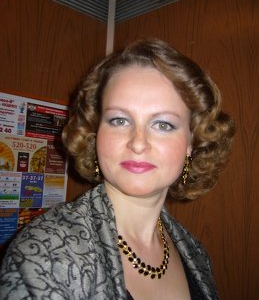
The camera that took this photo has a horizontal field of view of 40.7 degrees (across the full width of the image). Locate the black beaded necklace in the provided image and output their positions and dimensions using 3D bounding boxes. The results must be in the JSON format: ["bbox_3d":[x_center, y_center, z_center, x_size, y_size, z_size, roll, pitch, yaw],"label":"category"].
[{"bbox_3d":[0.012,0.154,0.622,0.140,0.120,0.130,4,-3,-29],"label":"black beaded necklace"}]

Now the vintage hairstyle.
[{"bbox_3d":[0.040,-0.059,0.638,0.295,0.275,0.220,5,-1,7],"label":"vintage hairstyle"}]

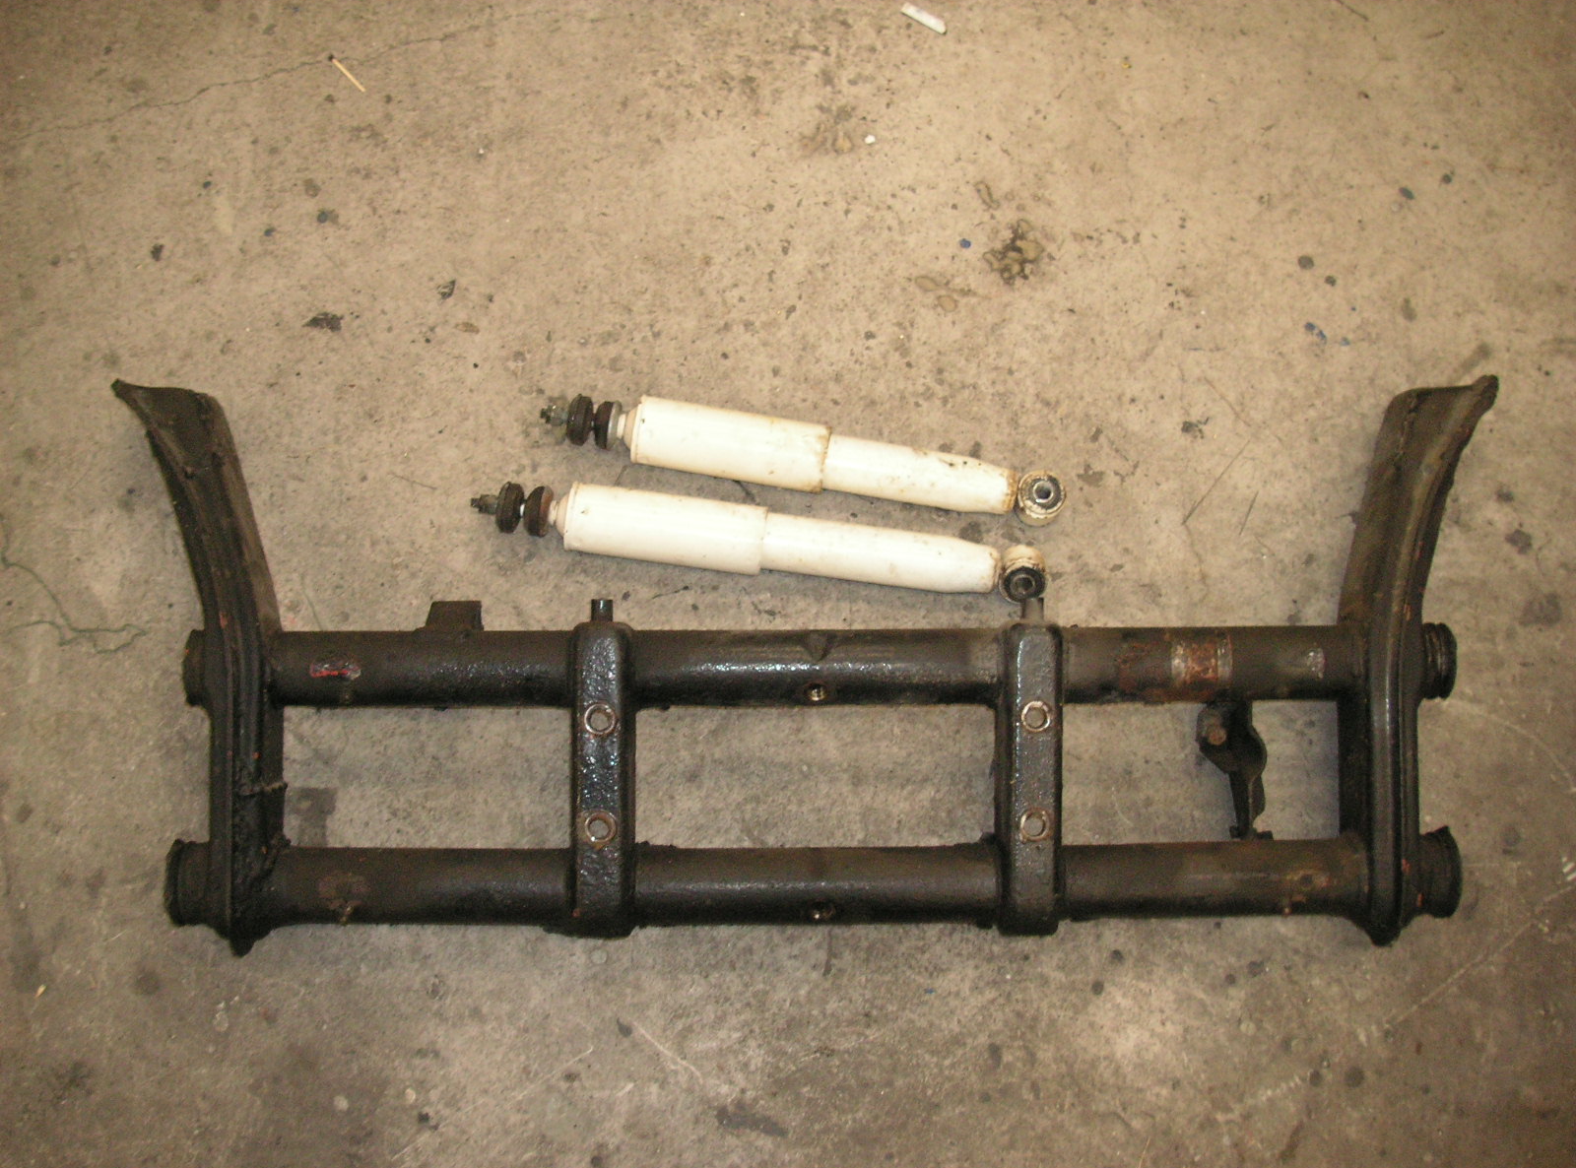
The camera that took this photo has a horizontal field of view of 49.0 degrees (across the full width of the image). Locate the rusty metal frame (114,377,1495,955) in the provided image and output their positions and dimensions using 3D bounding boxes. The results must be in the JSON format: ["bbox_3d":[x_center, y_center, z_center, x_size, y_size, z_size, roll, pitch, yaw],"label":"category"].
[{"bbox_3d":[0.013,0.055,1.238,0.985,0.155,0.400,0,83,0],"label":"rusty metal frame"}]

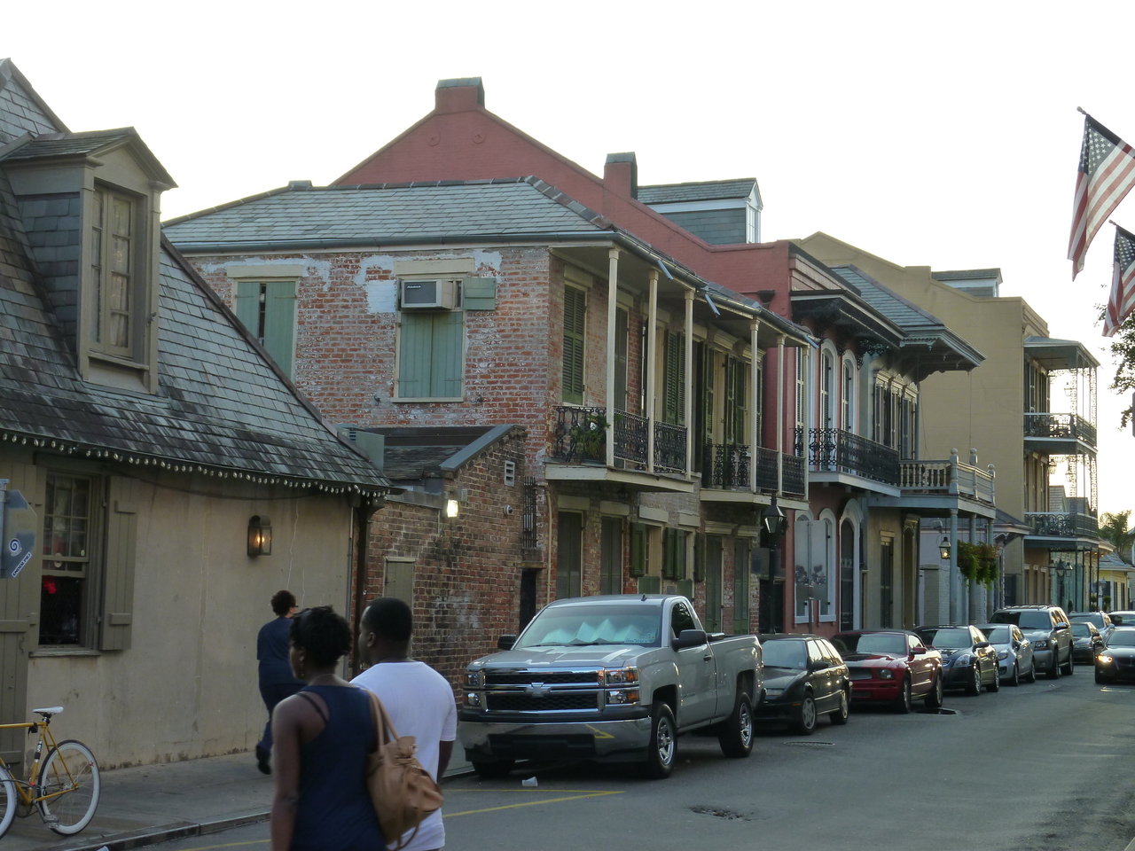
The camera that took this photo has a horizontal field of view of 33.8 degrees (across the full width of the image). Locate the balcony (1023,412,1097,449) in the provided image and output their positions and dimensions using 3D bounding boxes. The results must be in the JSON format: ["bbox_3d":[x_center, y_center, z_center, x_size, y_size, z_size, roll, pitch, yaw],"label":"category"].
[{"bbox_3d":[20.521,0.445,77.521,2.100,1.150,7.600,-1,-6,22],"label":"balcony"}]

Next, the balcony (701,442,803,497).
[{"bbox_3d":[3.736,1.021,36.828,0.990,1.000,4.040,-1,-5,22],"label":"balcony"}]

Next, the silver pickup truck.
[{"bbox_3d":[0.690,2.850,21.160,2.040,1.880,5.500,-1,-6,20],"label":"silver pickup truck"}]

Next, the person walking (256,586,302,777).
[{"bbox_3d":[-2.695,2.493,18.251,0.520,1.730,0.620,-1,-6,27],"label":"person walking"}]

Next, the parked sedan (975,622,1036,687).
[{"bbox_3d":[10.434,5.636,46.243,1.740,1.460,4.250,-1,-6,22],"label":"parked sedan"}]

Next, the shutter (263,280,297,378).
[{"bbox_3d":[-4.568,-1.324,29.539,0.530,1.880,0.050,-1,-6,22],"label":"shutter"}]

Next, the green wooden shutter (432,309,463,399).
[{"bbox_3d":[-1.849,-1.091,28.804,0.515,1.303,0.050,-1,-5,22],"label":"green wooden shutter"}]

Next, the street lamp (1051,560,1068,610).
[{"bbox_3d":[18.105,6.610,68.686,0.380,3.580,0.380,-1,-5,22],"label":"street lamp"}]

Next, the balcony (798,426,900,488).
[{"bbox_3d":[6.621,0.908,43.991,1.030,1.090,6.570,-1,-5,22],"label":"balcony"}]

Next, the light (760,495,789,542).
[{"bbox_3d":[3.533,1.596,31.943,0.360,0.760,0.360,-1,-6,22],"label":"light"}]

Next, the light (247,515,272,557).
[{"bbox_3d":[-3.271,1.171,19.860,0.160,0.460,0.240,-1,-6,22],"label":"light"}]

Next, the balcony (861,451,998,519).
[{"bbox_3d":[9.930,1.623,50.423,2.350,1.580,6.300,-1,-6,22],"label":"balcony"}]

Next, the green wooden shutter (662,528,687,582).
[{"bbox_3d":[1.951,2.319,33.478,0.060,0.880,1.200,-1,-5,22],"label":"green wooden shutter"}]

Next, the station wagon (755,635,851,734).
[{"bbox_3d":[3.133,3.844,28.238,1.700,1.400,4.480,0,-5,20],"label":"station wagon"}]

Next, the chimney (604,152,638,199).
[{"bbox_3d":[1.231,-5.658,42.662,0.600,1.050,0.470,-1,-6,22],"label":"chimney"}]

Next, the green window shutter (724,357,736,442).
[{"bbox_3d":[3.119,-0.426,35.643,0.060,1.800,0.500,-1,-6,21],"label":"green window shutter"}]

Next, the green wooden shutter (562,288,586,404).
[{"bbox_3d":[0.110,-1.213,28.879,0.060,1.740,0.940,-1,-6,22],"label":"green wooden shutter"}]

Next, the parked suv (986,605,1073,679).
[{"bbox_3d":[12.566,5.863,51.072,2.010,1.930,5.250,-1,-5,22],"label":"parked suv"}]

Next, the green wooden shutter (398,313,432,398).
[{"bbox_3d":[-2.355,-1.097,29.007,0.556,1.324,0.050,-1,-5,22],"label":"green wooden shutter"}]

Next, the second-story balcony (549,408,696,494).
[{"bbox_3d":[0.934,0.450,29.836,0.990,1.130,4.190,-1,-5,22],"label":"second-story balcony"}]

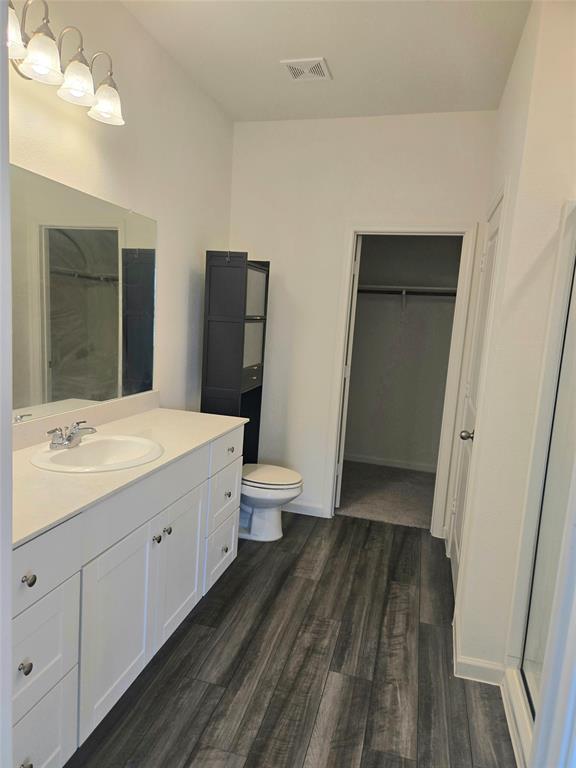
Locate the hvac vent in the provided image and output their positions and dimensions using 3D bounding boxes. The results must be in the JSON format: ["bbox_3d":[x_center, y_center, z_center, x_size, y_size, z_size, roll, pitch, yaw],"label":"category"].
[{"bbox_3d":[0.107,-1.700,2.789,0.235,0.024,0.234,6,8,15],"label":"hvac vent"}]

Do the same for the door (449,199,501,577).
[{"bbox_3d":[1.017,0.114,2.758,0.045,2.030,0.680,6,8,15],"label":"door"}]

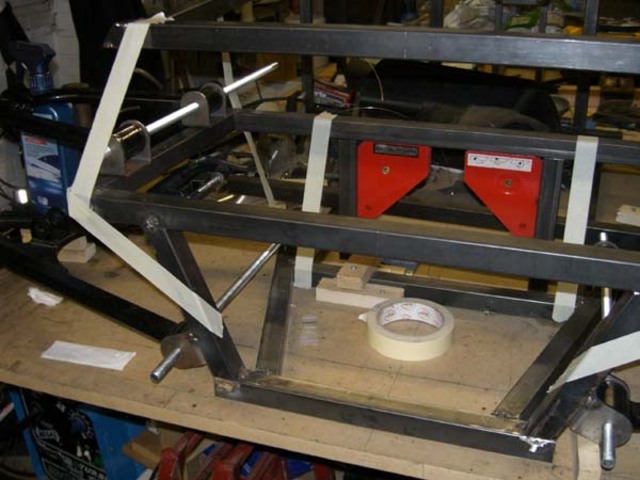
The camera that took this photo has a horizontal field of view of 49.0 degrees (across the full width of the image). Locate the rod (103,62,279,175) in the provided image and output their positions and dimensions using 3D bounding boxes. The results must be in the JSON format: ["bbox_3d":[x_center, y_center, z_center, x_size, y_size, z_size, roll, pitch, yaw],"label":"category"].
[{"bbox_3d":[-0.157,-0.190,0.974,0.043,0.048,0.502,7,27,18],"label":"rod"}]

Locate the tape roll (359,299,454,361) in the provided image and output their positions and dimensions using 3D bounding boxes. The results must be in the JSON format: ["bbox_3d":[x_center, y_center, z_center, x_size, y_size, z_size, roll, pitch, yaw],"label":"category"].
[{"bbox_3d":[0.106,0.103,0.824,0.101,0.024,0.101,-1,25,1],"label":"tape roll"}]

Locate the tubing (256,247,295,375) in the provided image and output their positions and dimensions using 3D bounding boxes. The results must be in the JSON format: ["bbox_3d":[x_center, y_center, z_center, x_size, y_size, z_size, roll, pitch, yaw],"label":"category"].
[{"bbox_3d":[-0.053,0.093,0.857,0.025,0.025,0.273,-1,25,2],"label":"tubing"}]

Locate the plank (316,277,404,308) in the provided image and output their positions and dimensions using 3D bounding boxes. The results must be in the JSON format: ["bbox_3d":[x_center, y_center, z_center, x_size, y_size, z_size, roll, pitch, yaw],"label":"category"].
[{"bbox_3d":[0.051,0.070,0.907,0.109,0.018,0.030,7,27,18],"label":"plank"}]

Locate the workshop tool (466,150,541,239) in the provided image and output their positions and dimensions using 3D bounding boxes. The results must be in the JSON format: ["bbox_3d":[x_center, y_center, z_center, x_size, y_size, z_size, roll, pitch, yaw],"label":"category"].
[{"bbox_3d":[0.242,-0.063,0.938,0.102,0.114,0.020,7,27,18],"label":"workshop tool"}]

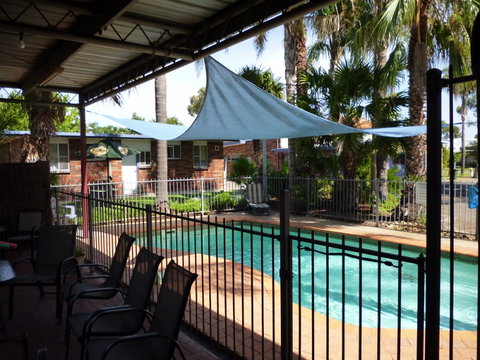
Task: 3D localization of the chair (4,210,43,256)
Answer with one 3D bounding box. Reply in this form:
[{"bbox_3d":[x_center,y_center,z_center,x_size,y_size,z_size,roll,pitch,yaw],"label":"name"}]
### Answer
[{"bbox_3d":[-3.856,0.998,6.998,0.570,0.900,0.660,-1,3,-10],"label":"chair"}]

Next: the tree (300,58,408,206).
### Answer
[{"bbox_3d":[3.714,-1.442,12.675,3.400,5.050,3.400,-1,3,0],"label":"tree"}]

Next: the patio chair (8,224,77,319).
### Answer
[{"bbox_3d":[-2.339,1.080,4.687,0.570,0.930,0.660,-1,3,-1],"label":"patio chair"}]

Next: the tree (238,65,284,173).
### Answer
[{"bbox_3d":[0.995,-2.518,19.342,2.900,6.400,2.900,-1,3,0],"label":"tree"}]

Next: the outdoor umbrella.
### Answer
[{"bbox_3d":[-5.055,-0.308,14.937,2.000,2.550,2.000,0,3,9],"label":"outdoor umbrella"}]

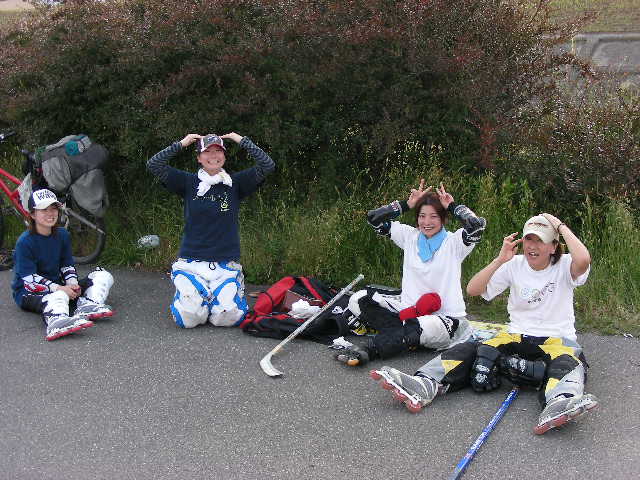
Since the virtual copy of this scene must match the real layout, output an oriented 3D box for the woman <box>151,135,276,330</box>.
[{"bbox_3d":[-0.642,-0.095,5.393,0.738,1.140,0.599,-1,11,-4],"label":"woman"}]

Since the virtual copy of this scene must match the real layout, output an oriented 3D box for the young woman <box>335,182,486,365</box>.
[{"bbox_3d":[0.466,0.149,4.711,0.695,0.910,0.685,5,12,25],"label":"young woman"}]

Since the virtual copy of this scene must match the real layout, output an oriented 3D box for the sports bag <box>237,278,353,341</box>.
[{"bbox_3d":[-0.100,0.397,5.159,0.580,0.260,0.380,5,12,27],"label":"sports bag"}]

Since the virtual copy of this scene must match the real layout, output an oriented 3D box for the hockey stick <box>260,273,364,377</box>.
[{"bbox_3d":[0.054,0.445,4.998,0.221,0.070,1.421,2,19,27],"label":"hockey stick"}]

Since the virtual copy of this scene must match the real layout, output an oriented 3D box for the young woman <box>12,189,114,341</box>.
[{"bbox_3d":[-1.558,0.084,5.392,0.512,0.790,0.941,-7,13,-34],"label":"young woman"}]

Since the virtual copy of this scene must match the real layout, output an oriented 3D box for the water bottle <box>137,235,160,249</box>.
[{"bbox_3d":[-1.376,0.012,7.121,0.220,0.090,0.090,-2,10,-26],"label":"water bottle"}]

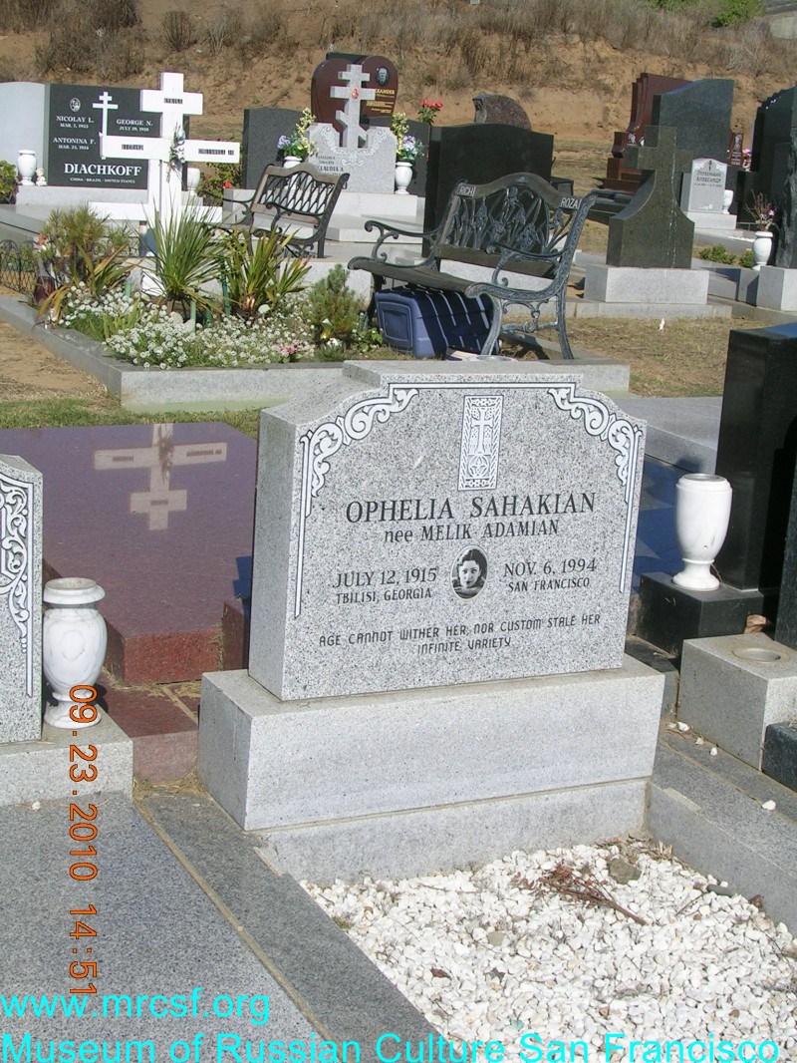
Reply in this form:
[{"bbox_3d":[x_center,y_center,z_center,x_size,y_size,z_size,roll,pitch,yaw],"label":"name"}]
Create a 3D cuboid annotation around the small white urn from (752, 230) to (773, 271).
[{"bbox_3d":[2.644,-2.036,12.700,0.143,0.287,0.143,-3,15,-27],"label":"small white urn"}]

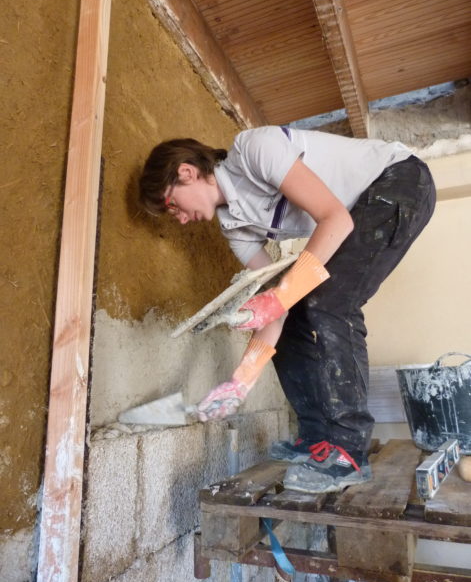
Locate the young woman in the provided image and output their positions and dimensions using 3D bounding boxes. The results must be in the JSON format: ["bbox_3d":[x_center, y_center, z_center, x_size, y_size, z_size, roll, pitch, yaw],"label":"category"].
[{"bbox_3d":[0.191,0.025,1.472,0.970,1.060,0.500,0,-11,-8],"label":"young woman"}]

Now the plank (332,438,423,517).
[{"bbox_3d":[0.520,0.571,1.477,0.138,0.023,1.150,-6,-12,23],"label":"plank"}]

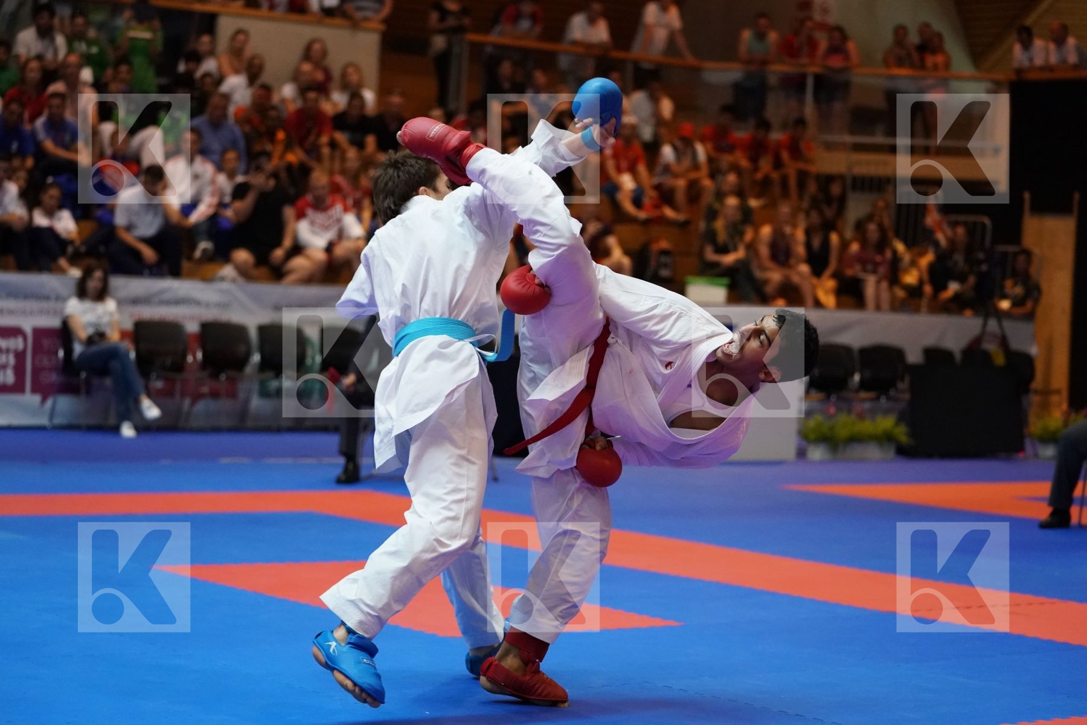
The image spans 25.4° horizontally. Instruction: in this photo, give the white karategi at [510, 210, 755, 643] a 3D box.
[{"bbox_3d":[0.232,0.148,6.780,0.720,1.260,0.550,2,1,3],"label":"white karategi"}]

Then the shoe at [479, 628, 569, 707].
[{"bbox_3d":[-0.056,0.852,6.750,0.250,0.175,0.105,11,4,19],"label":"shoe"}]

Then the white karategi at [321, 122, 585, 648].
[{"bbox_3d":[-0.256,0.070,6.830,0.660,1.420,0.500,1,2,-40],"label":"white karategi"}]

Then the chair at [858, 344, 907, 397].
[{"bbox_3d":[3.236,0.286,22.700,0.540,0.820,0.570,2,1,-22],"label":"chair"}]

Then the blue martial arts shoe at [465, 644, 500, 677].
[{"bbox_3d":[-0.113,0.854,7.030,0.255,0.115,0.105,1,2,-40],"label":"blue martial arts shoe"}]

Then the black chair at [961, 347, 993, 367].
[{"bbox_3d":[4.000,0.273,22.200,0.500,0.830,0.550,2,1,-14],"label":"black chair"}]

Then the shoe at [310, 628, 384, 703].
[{"bbox_3d":[-0.487,0.786,6.300,0.250,0.125,0.110,41,6,-3],"label":"shoe"}]

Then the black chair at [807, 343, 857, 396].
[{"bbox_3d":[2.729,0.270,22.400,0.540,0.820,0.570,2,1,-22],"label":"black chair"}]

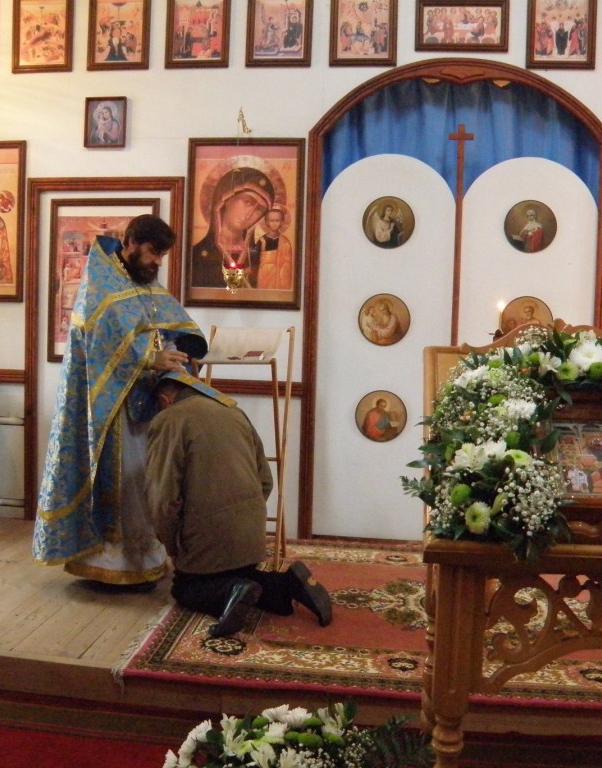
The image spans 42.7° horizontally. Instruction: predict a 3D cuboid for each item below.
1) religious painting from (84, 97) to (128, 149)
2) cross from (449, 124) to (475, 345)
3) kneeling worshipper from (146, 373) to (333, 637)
[{"bbox_3d":[-1.159,-1.553,4.566,0.260,0.305,0.025,2,4,7],"label":"religious painting"},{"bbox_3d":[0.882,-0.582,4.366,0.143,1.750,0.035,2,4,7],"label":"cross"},{"bbox_3d":[-0.309,0.473,3.379,0.570,1.030,0.790,-1,4,-33],"label":"kneeling worshipper"}]

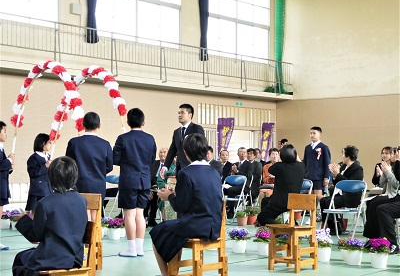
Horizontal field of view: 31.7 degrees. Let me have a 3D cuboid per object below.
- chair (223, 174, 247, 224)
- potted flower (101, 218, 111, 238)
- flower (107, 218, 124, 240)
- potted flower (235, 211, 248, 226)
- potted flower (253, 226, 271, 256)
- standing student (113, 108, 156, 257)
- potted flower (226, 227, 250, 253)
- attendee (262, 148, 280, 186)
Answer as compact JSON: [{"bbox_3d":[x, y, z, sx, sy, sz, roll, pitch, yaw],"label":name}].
[{"bbox_3d":[0.482,0.965,11.282,0.450,0.765,0.460,0,-2,41],"label":"chair"},{"bbox_3d":[-1.242,1.145,8.977,0.200,0.265,0.200,1,-1,0],"label":"potted flower"},{"bbox_3d":[-1.074,1.146,8.917,0.200,0.265,0.200,1,-1,0],"label":"flower"},{"bbox_3d":[0.650,1.228,10.776,0.190,0.220,0.190,1,-1,0],"label":"potted flower"},{"bbox_3d":[0.692,1.095,7.470,0.250,0.305,0.250,1,-1,0],"label":"potted flower"},{"bbox_3d":[-0.685,0.470,7.469,0.460,1.540,0.380,1,-2,-30],"label":"standing student"},{"bbox_3d":[0.429,1.104,7.650,0.250,0.290,0.250,1,-1,0],"label":"potted flower"},{"bbox_3d":[1.134,0.761,11.337,0.500,1.190,0.680,0,-1,32],"label":"attendee"}]

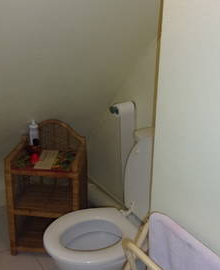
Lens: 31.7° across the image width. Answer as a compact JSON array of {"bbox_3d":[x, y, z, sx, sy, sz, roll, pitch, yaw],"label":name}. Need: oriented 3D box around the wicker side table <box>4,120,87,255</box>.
[{"bbox_3d":[-0.341,0.297,2.199,0.383,0.697,0.315,2,19,4],"label":"wicker side table"}]

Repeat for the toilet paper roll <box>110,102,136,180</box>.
[{"bbox_3d":[0.069,0.027,2.020,0.092,0.389,0.085,-11,22,-30],"label":"toilet paper roll"}]

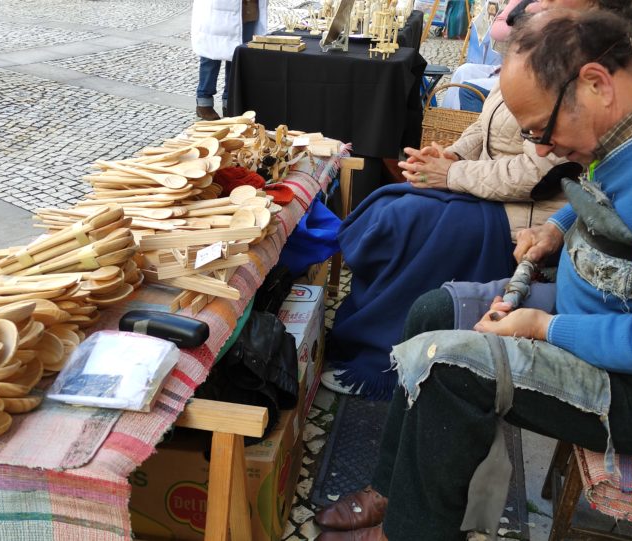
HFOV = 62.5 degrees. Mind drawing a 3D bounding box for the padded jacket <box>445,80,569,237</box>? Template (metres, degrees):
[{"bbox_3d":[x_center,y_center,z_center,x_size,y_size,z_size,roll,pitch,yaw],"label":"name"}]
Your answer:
[{"bbox_3d":[0.560,-0.403,1.418,0.460,0.620,0.500,4,30,6],"label":"padded jacket"}]

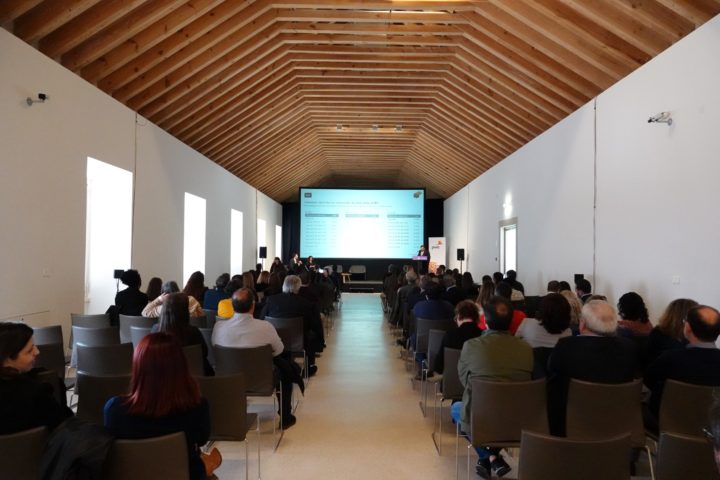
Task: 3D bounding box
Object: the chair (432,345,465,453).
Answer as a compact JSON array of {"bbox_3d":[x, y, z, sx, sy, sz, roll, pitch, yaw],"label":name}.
[{"bbox_3d":[0.860,1.250,3.873,0.490,0.840,0.550,1,-2,0],"label":"chair"}]

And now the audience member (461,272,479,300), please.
[{"bbox_3d":[2.070,1.252,9.397,0.480,1.230,0.700,1,-2,0],"label":"audience member"}]

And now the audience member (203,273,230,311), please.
[{"bbox_3d":[-1.923,1.108,6.572,0.480,1.270,0.780,1,-2,0],"label":"audience member"}]

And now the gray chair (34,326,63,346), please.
[{"bbox_3d":[-3.089,1.251,4.840,0.490,0.850,0.560,1,-2,0],"label":"gray chair"}]

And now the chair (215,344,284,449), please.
[{"bbox_3d":[-0.899,1.233,3.934,0.490,0.840,0.540,1,-2,0],"label":"chair"}]

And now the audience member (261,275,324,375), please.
[{"bbox_3d":[-0.792,1.093,5.893,0.600,1.310,0.780,1,-2,0],"label":"audience member"}]

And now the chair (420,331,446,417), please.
[{"bbox_3d":[0.863,1.279,4.762,0.490,0.840,0.550,1,-2,0],"label":"chair"}]

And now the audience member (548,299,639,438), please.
[{"bbox_3d":[1.383,1.018,3.065,0.540,1.290,0.800,1,-2,0],"label":"audience member"}]

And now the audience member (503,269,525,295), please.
[{"bbox_3d":[2.829,1.226,9.120,0.520,1.280,0.750,1,-2,0],"label":"audience member"}]

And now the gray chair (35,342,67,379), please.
[{"bbox_3d":[-2.501,1.226,3.889,0.490,0.850,0.560,1,-2,0],"label":"gray chair"}]

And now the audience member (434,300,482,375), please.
[{"bbox_3d":[0.873,1.109,4.179,0.540,1.200,0.750,1,-2,0],"label":"audience member"}]

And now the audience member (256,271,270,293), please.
[{"bbox_3d":[-1.817,1.215,9.070,0.460,1.220,0.780,1,-2,0],"label":"audience member"}]

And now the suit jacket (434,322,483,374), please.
[{"bbox_3d":[0.874,0.928,3.833,0.540,0.560,0.410,1,-2,0],"label":"suit jacket"}]

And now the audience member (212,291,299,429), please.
[{"bbox_3d":[-0.881,1.024,4.106,0.600,1.270,0.750,1,-2,0],"label":"audience member"}]

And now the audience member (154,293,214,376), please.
[{"bbox_3d":[-1.447,1.036,4.062,0.500,1.230,0.700,1,-2,0],"label":"audience member"}]

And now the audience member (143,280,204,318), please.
[{"bbox_3d":[-2.191,1.092,5.814,0.700,1.220,0.720,1,-2,0],"label":"audience member"}]

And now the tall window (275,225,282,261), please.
[{"bbox_3d":[-4.631,0.758,27.101,0.200,3.000,1.650,1,-2,0],"label":"tall window"}]

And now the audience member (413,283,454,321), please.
[{"bbox_3d":[0.867,1.141,5.909,0.520,1.250,0.750,1,-2,0],"label":"audience member"}]

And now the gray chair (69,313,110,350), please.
[{"bbox_3d":[-3.067,1.280,5.749,0.490,0.850,0.560,1,-2,0],"label":"gray chair"}]

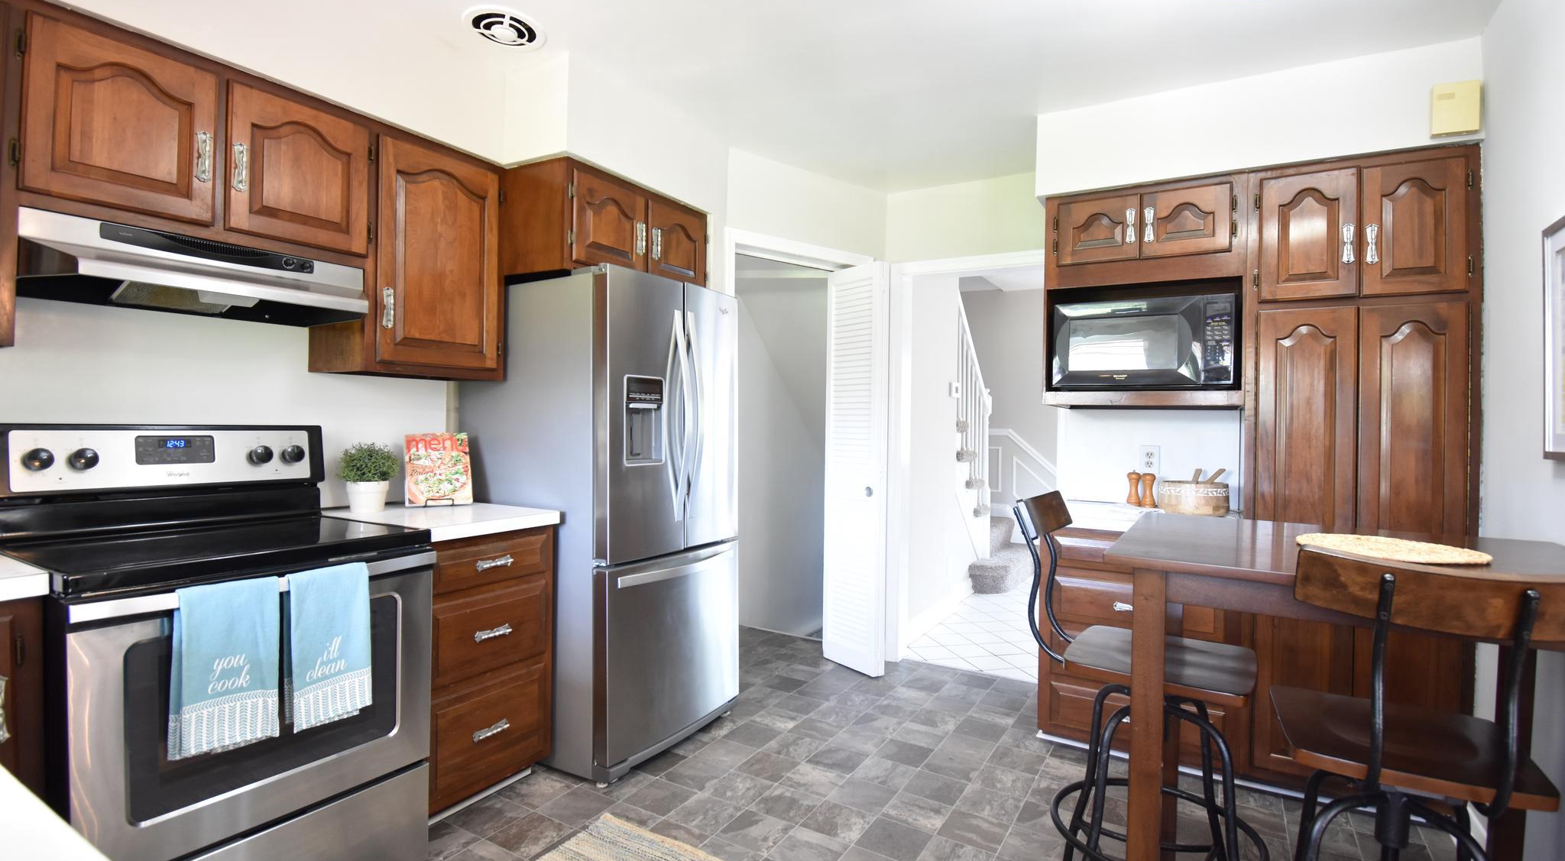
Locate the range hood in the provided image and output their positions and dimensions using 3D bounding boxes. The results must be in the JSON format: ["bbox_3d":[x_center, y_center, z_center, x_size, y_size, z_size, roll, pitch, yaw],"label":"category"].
[{"bbox_3d":[-1.539,-0.408,1.850,0.535,0.158,0.713,1,1,32],"label":"range hood"}]

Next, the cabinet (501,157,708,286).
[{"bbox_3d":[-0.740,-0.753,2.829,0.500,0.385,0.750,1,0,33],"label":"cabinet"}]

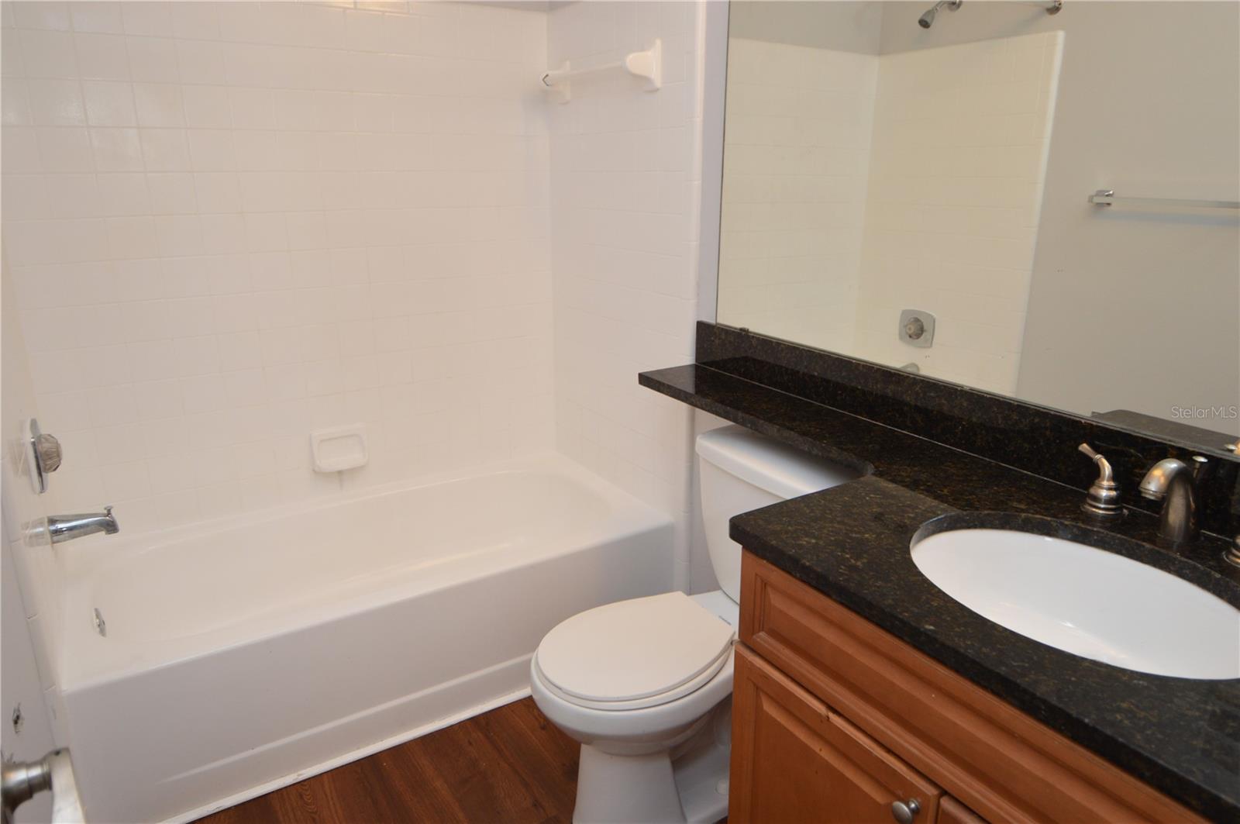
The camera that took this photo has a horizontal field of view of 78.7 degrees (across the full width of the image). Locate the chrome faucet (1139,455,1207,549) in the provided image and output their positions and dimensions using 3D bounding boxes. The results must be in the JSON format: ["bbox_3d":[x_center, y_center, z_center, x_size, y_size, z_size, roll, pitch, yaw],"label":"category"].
[{"bbox_3d":[0.751,0.119,1.032,0.155,0.132,0.052,-11,20,-31],"label":"chrome faucet"}]

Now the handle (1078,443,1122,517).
[{"bbox_3d":[0.732,0.101,1.154,0.053,0.093,0.073,-11,20,-31],"label":"handle"}]

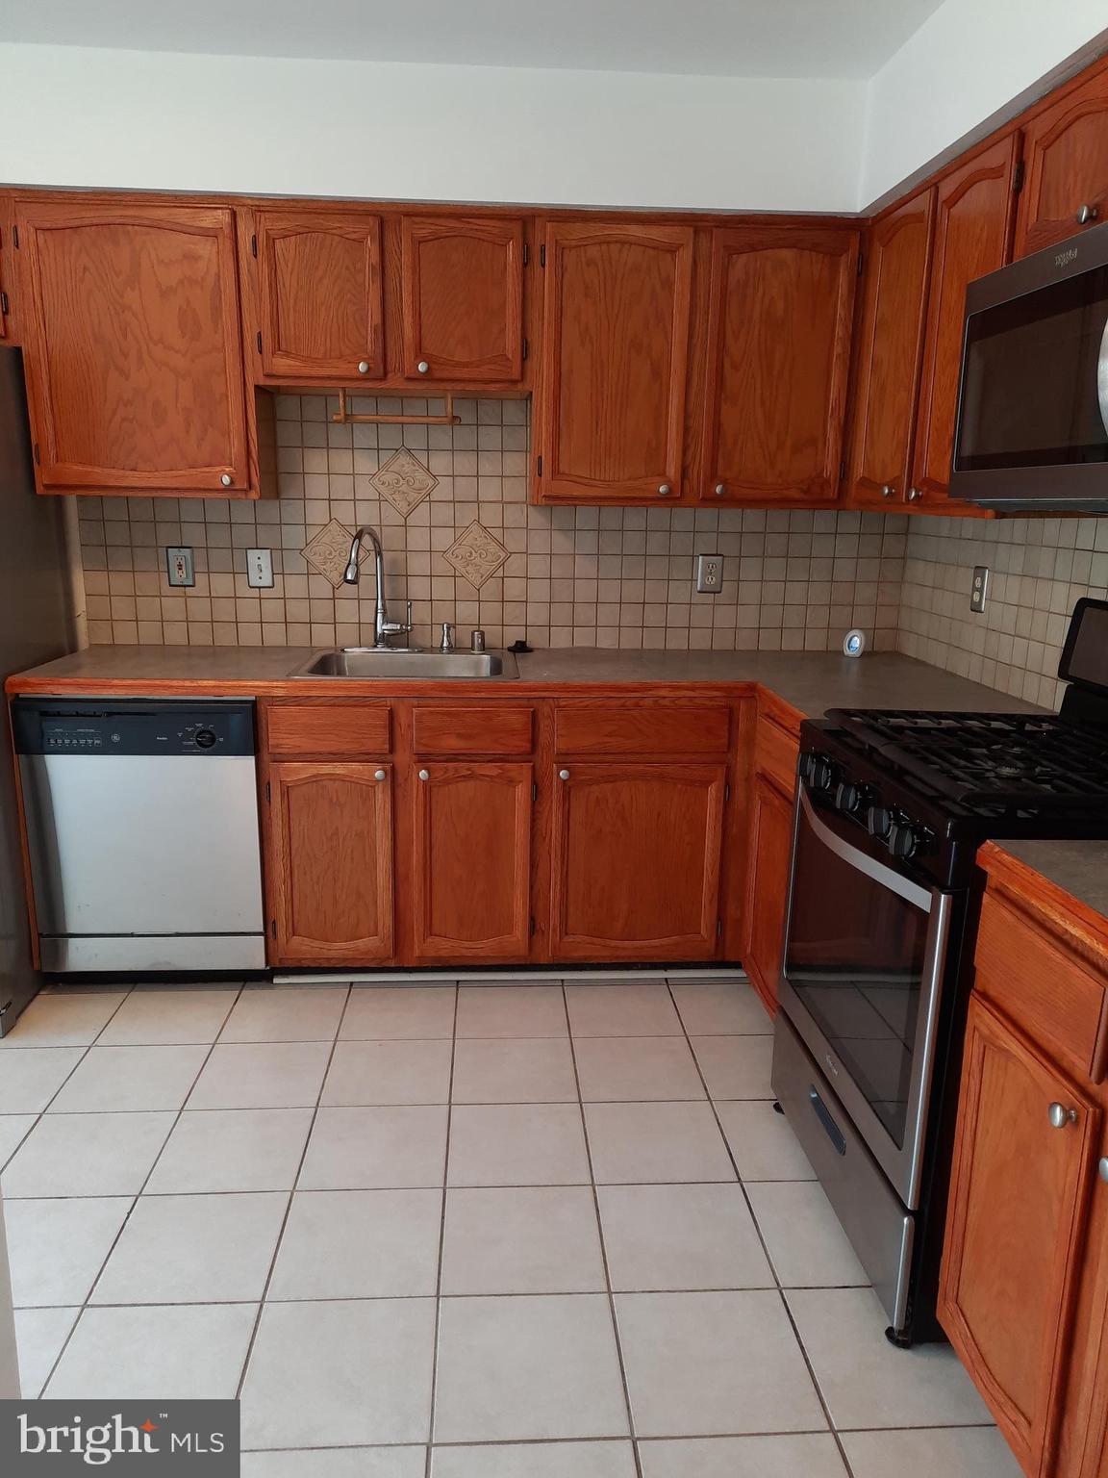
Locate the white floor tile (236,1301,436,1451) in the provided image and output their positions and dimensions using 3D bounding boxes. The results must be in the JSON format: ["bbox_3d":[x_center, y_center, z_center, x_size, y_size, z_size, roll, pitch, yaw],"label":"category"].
[{"bbox_3d":[-0.350,1.035,1.747,0.303,0.010,0.302,0,13,-4],"label":"white floor tile"}]

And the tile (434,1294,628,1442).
[{"bbox_3d":[-0.041,1.033,1.761,0.303,0.010,0.300,0,13,-4],"label":"tile"}]

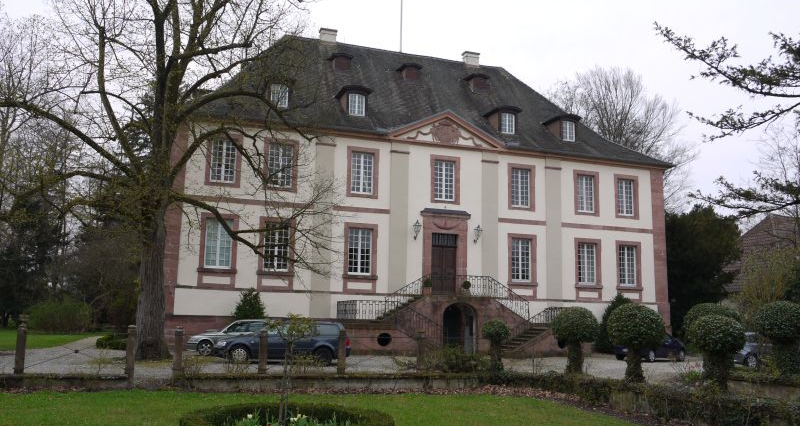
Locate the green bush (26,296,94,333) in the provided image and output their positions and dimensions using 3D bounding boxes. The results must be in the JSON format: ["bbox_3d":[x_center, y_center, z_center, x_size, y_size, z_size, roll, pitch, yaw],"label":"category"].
[{"bbox_3d":[-23.966,7.218,45.545,4.451,2.331,3.400,1,-9,0],"label":"green bush"}]

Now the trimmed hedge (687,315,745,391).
[{"bbox_3d":[5.926,2.637,12.155,1.062,1.390,1.062,4,-10,-17],"label":"trimmed hedge"}]

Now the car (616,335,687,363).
[{"bbox_3d":[11.220,5.883,28.972,4.050,1.430,1.700,9,-12,-39],"label":"car"}]

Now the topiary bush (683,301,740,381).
[{"bbox_3d":[6.717,2.811,13.954,1.238,1.684,1.238,4,-10,-17],"label":"topiary bush"}]

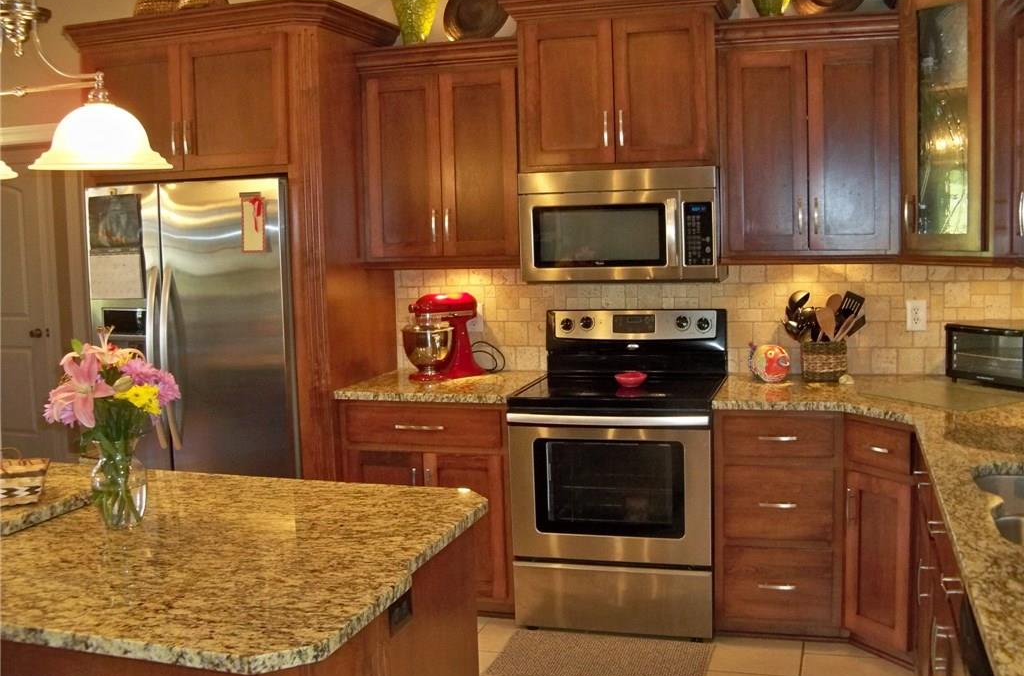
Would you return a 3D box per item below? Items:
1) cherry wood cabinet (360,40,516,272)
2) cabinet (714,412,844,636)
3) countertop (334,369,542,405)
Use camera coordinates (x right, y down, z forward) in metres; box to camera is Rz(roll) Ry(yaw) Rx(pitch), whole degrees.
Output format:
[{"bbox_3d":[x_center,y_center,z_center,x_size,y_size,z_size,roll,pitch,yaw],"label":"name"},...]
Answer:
[{"bbox_3d":[-0.247,-0.752,4.363,0.714,0.897,0.340,0,7,18],"label":"cherry wood cabinet"},{"bbox_3d":[1.043,0.654,3.971,0.446,0.863,0.620,0,7,18],"label":"cabinet"},{"bbox_3d":[-0.267,0.196,4.273,0.708,0.030,0.658,0,6,16],"label":"countertop"}]

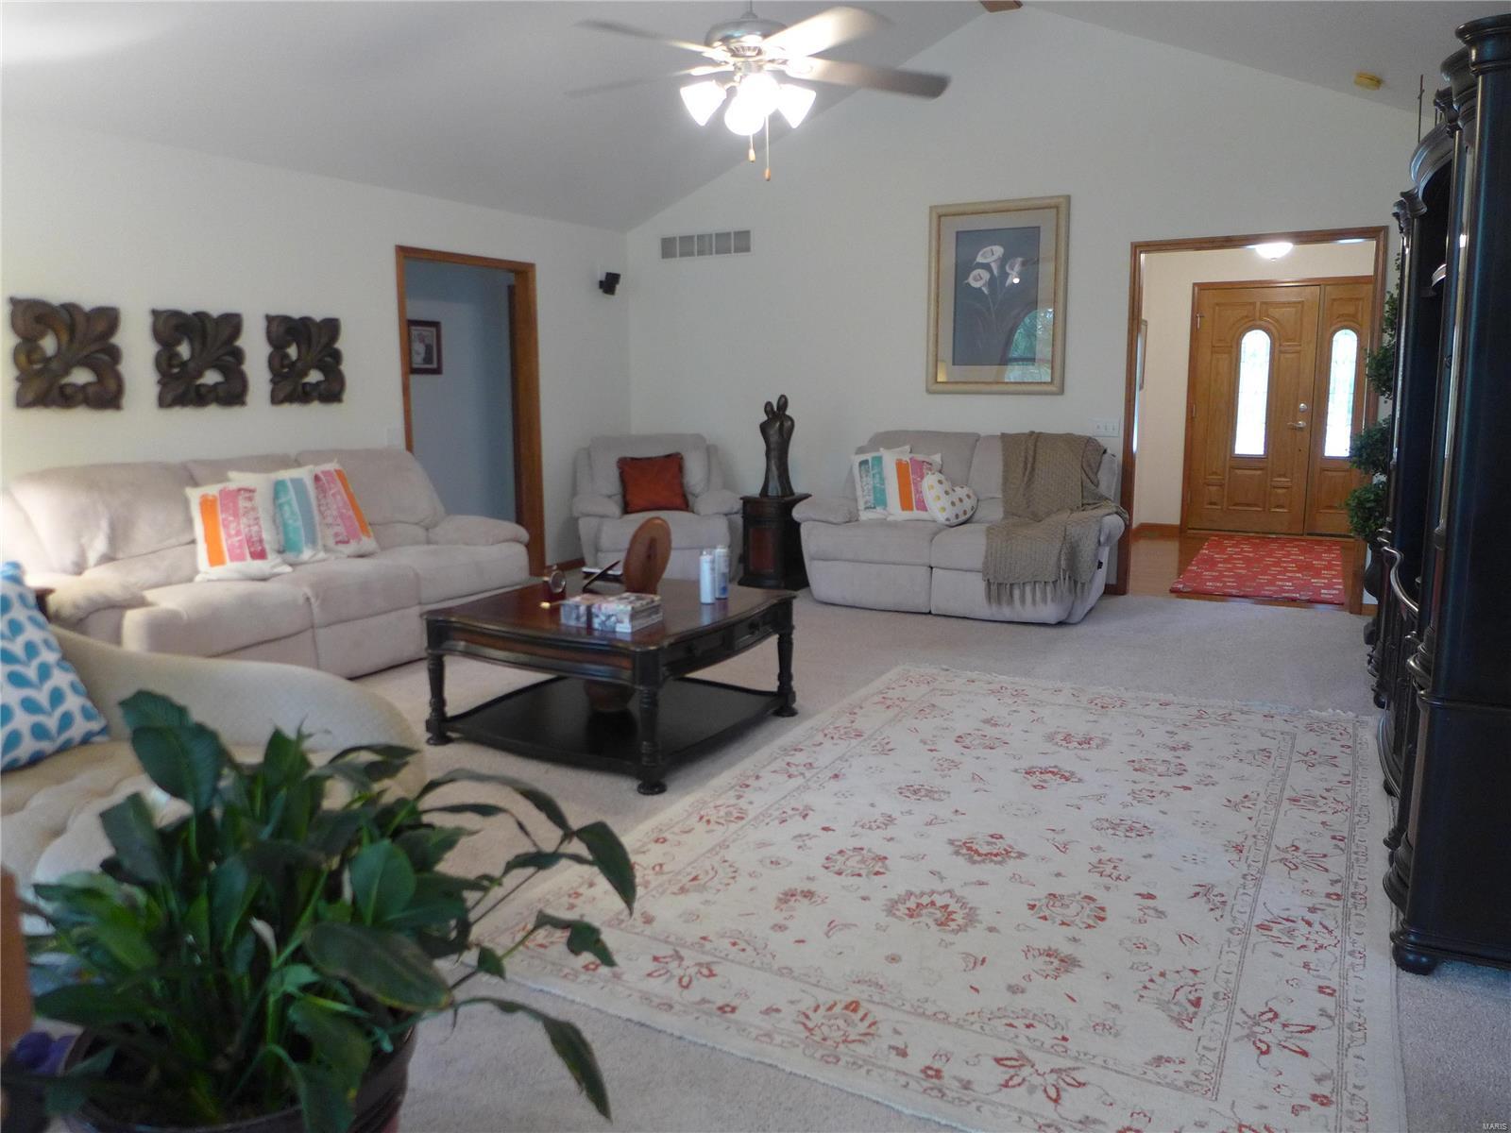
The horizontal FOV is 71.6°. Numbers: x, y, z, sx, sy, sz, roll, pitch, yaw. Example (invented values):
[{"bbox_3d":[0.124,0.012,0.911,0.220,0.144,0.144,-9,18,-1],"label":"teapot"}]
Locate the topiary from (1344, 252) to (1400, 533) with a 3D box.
[{"bbox_3d":[3.058,-0.761,4.934,0.420,1.350,0.420,5,11,29],"label":"topiary"}]

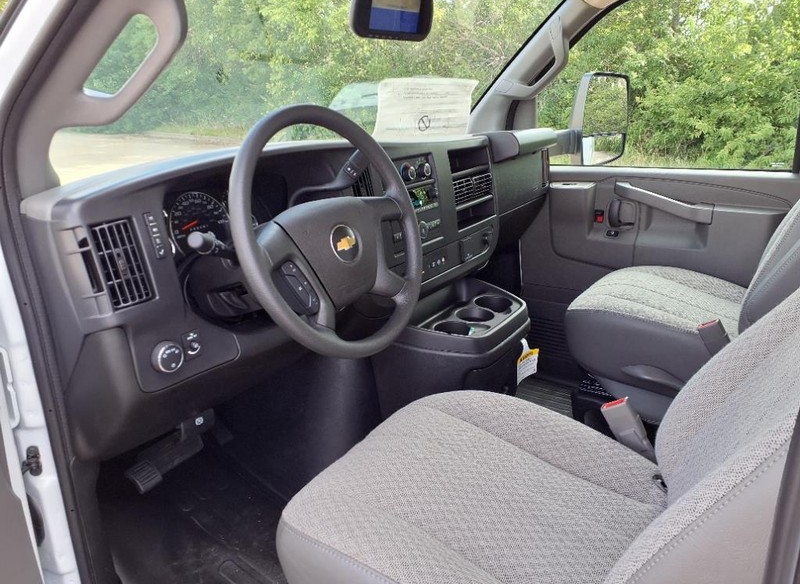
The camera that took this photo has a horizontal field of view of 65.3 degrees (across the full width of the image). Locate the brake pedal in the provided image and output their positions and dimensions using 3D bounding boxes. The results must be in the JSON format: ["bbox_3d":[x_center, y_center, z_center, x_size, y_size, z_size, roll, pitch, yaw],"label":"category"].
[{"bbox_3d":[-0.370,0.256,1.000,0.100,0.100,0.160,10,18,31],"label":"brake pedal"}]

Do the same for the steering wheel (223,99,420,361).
[{"bbox_3d":[-0.114,-0.085,0.960,0.100,0.388,0.388,-16,4,36],"label":"steering wheel"}]

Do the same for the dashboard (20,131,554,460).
[{"bbox_3d":[-0.064,-0.165,1.415,0.390,0.380,1.670,10,18,31],"label":"dashboard"}]

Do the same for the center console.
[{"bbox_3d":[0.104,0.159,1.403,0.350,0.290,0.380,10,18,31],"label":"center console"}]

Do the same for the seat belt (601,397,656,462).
[{"bbox_3d":[0.406,0.249,1.099,0.055,0.130,0.030,-32,-5,35],"label":"seat belt"}]

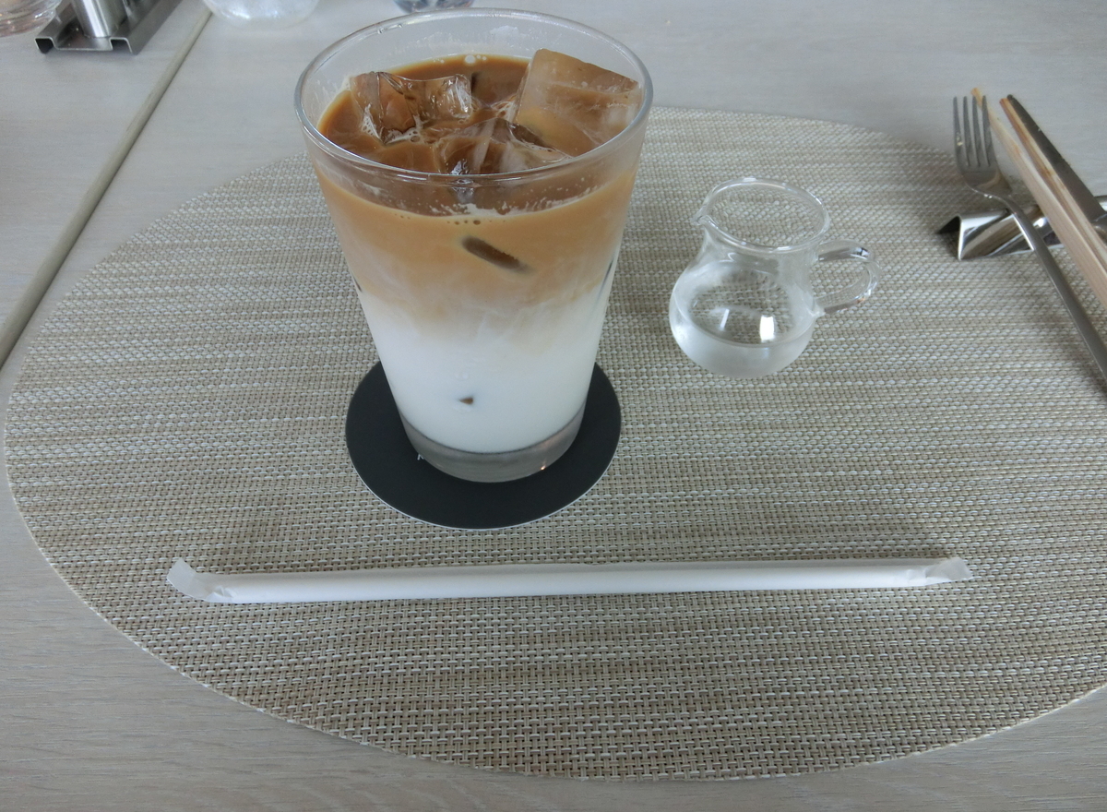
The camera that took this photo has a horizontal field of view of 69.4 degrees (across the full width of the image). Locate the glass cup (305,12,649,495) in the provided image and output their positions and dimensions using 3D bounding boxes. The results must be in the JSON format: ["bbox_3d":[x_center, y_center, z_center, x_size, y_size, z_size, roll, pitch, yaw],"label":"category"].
[{"bbox_3d":[-0.020,-0.038,0.238,0.085,0.121,0.085,1,49,-1],"label":"glass cup"}]

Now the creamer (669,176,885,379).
[{"bbox_3d":[0.077,-0.041,0.284,0.064,0.063,0.052,2,49,0],"label":"creamer"}]

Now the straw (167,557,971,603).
[{"bbox_3d":[0.006,0.051,0.239,0.239,0.008,0.012,0,49,-2],"label":"straw"}]

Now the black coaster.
[{"bbox_3d":[-0.024,0.003,0.283,0.096,0.002,0.096,2,49,0],"label":"black coaster"}]

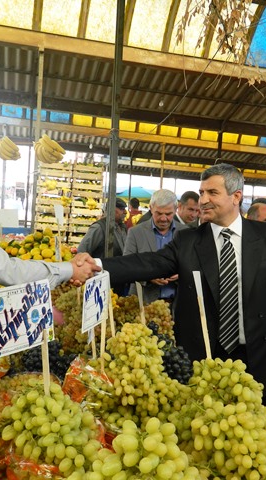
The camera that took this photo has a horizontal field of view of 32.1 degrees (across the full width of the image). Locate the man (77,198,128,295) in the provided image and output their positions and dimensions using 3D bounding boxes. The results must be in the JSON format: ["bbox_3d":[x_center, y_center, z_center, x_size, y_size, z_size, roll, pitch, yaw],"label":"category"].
[{"bbox_3d":[-0.280,0.439,4.300,0.400,1.680,0.520,6,5,38],"label":"man"}]

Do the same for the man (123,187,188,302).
[{"bbox_3d":[0.165,0.530,2.940,0.520,1.720,0.400,3,4,0],"label":"man"}]

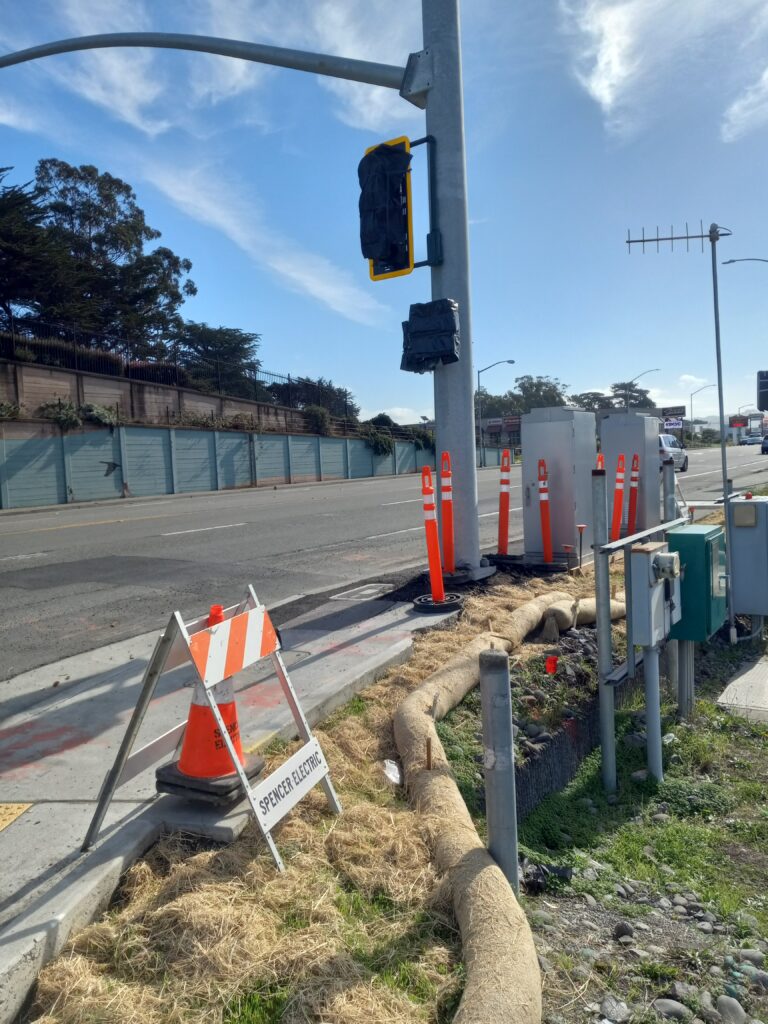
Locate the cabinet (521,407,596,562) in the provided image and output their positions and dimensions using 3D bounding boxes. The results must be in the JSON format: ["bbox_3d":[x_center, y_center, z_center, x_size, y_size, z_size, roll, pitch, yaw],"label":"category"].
[{"bbox_3d":[2.010,-0.285,9.120,0.620,1.680,0.770,0,4,29],"label":"cabinet"}]

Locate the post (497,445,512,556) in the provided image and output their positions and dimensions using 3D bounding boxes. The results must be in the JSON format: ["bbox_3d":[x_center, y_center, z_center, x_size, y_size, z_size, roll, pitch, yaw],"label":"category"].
[{"bbox_3d":[1.164,-0.089,7.669,0.100,1.038,0.100,3,4,28],"label":"post"}]

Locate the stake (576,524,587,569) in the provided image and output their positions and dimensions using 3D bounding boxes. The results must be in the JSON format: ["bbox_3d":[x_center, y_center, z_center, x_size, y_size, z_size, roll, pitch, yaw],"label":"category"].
[{"bbox_3d":[1.948,0.341,7.887,0.090,0.436,0.090,2,4,28],"label":"stake"}]

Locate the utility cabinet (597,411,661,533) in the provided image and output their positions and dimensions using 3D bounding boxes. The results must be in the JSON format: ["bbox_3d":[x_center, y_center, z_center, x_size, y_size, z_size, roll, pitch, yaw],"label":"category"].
[{"bbox_3d":[3.490,-0.520,11.250,0.620,1.640,0.750,0,4,29],"label":"utility cabinet"}]

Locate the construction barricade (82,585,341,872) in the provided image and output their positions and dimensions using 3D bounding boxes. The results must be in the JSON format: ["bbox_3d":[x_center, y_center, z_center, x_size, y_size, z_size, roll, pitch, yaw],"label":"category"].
[{"bbox_3d":[-0.625,0.765,3.060,0.770,0.880,0.610,0,3,16],"label":"construction barricade"}]

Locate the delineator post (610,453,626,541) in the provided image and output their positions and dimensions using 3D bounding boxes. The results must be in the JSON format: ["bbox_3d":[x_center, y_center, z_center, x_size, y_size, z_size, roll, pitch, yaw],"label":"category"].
[{"bbox_3d":[2.803,-0.184,9.568,0.100,1.045,0.100,5,4,27],"label":"delineator post"}]

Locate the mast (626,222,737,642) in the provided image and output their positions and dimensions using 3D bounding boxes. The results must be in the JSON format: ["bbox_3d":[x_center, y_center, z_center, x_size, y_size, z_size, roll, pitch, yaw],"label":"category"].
[{"bbox_3d":[2.901,-0.697,7.619,0.968,3.969,0.120,-4,4,7],"label":"mast"}]

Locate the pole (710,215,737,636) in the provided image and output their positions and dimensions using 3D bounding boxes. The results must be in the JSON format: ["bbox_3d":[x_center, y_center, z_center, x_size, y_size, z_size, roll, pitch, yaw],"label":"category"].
[{"bbox_3d":[3.227,-0.718,7.578,0.080,3.969,0.080,-4,4,7],"label":"pole"}]

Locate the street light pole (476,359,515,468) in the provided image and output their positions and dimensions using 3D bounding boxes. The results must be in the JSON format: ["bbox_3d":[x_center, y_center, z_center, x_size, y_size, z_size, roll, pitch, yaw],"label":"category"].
[{"bbox_3d":[10.552,-9.231,74.938,3.700,10.000,0.350,0,4,27],"label":"street light pole"}]

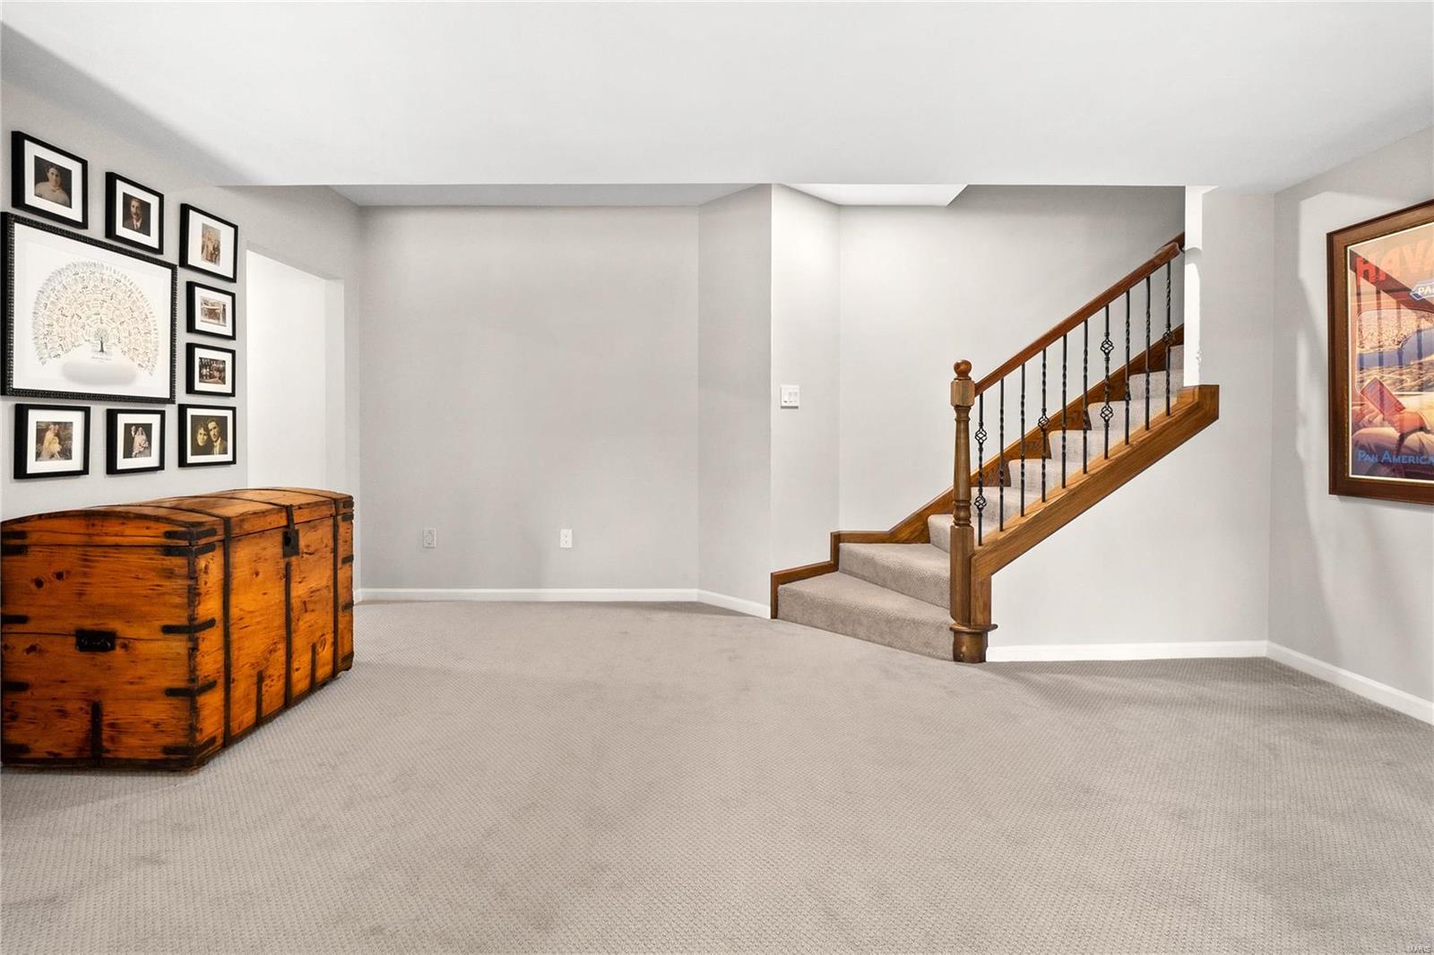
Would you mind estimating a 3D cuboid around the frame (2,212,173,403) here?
[{"bbox_3d":[-2.305,-0.582,2.379,0.027,0.591,0.641,0,3,0],"label":"frame"}]

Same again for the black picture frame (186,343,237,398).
[{"bbox_3d":[-2.305,-0.485,2.909,0.027,0.222,0.253,0,3,0],"label":"black picture frame"}]

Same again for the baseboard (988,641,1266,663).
[{"bbox_3d":[2.009,0.845,3.107,1.395,0.088,0.016,0,3,-2],"label":"baseboard"}]

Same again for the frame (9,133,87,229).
[{"bbox_3d":[-2.305,-1.021,2.210,0.027,0.251,0.224,0,3,0],"label":"frame"}]

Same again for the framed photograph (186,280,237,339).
[{"bbox_3d":[-2.305,-0.753,2.910,0.027,0.222,0.252,0,3,0],"label":"framed photograph"}]

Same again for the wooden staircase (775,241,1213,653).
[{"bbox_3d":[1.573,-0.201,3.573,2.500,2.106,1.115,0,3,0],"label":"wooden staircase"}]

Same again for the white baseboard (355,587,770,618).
[{"bbox_3d":[-1.009,0.783,3.963,2.664,0.085,0.367,0,3,0],"label":"white baseboard"}]

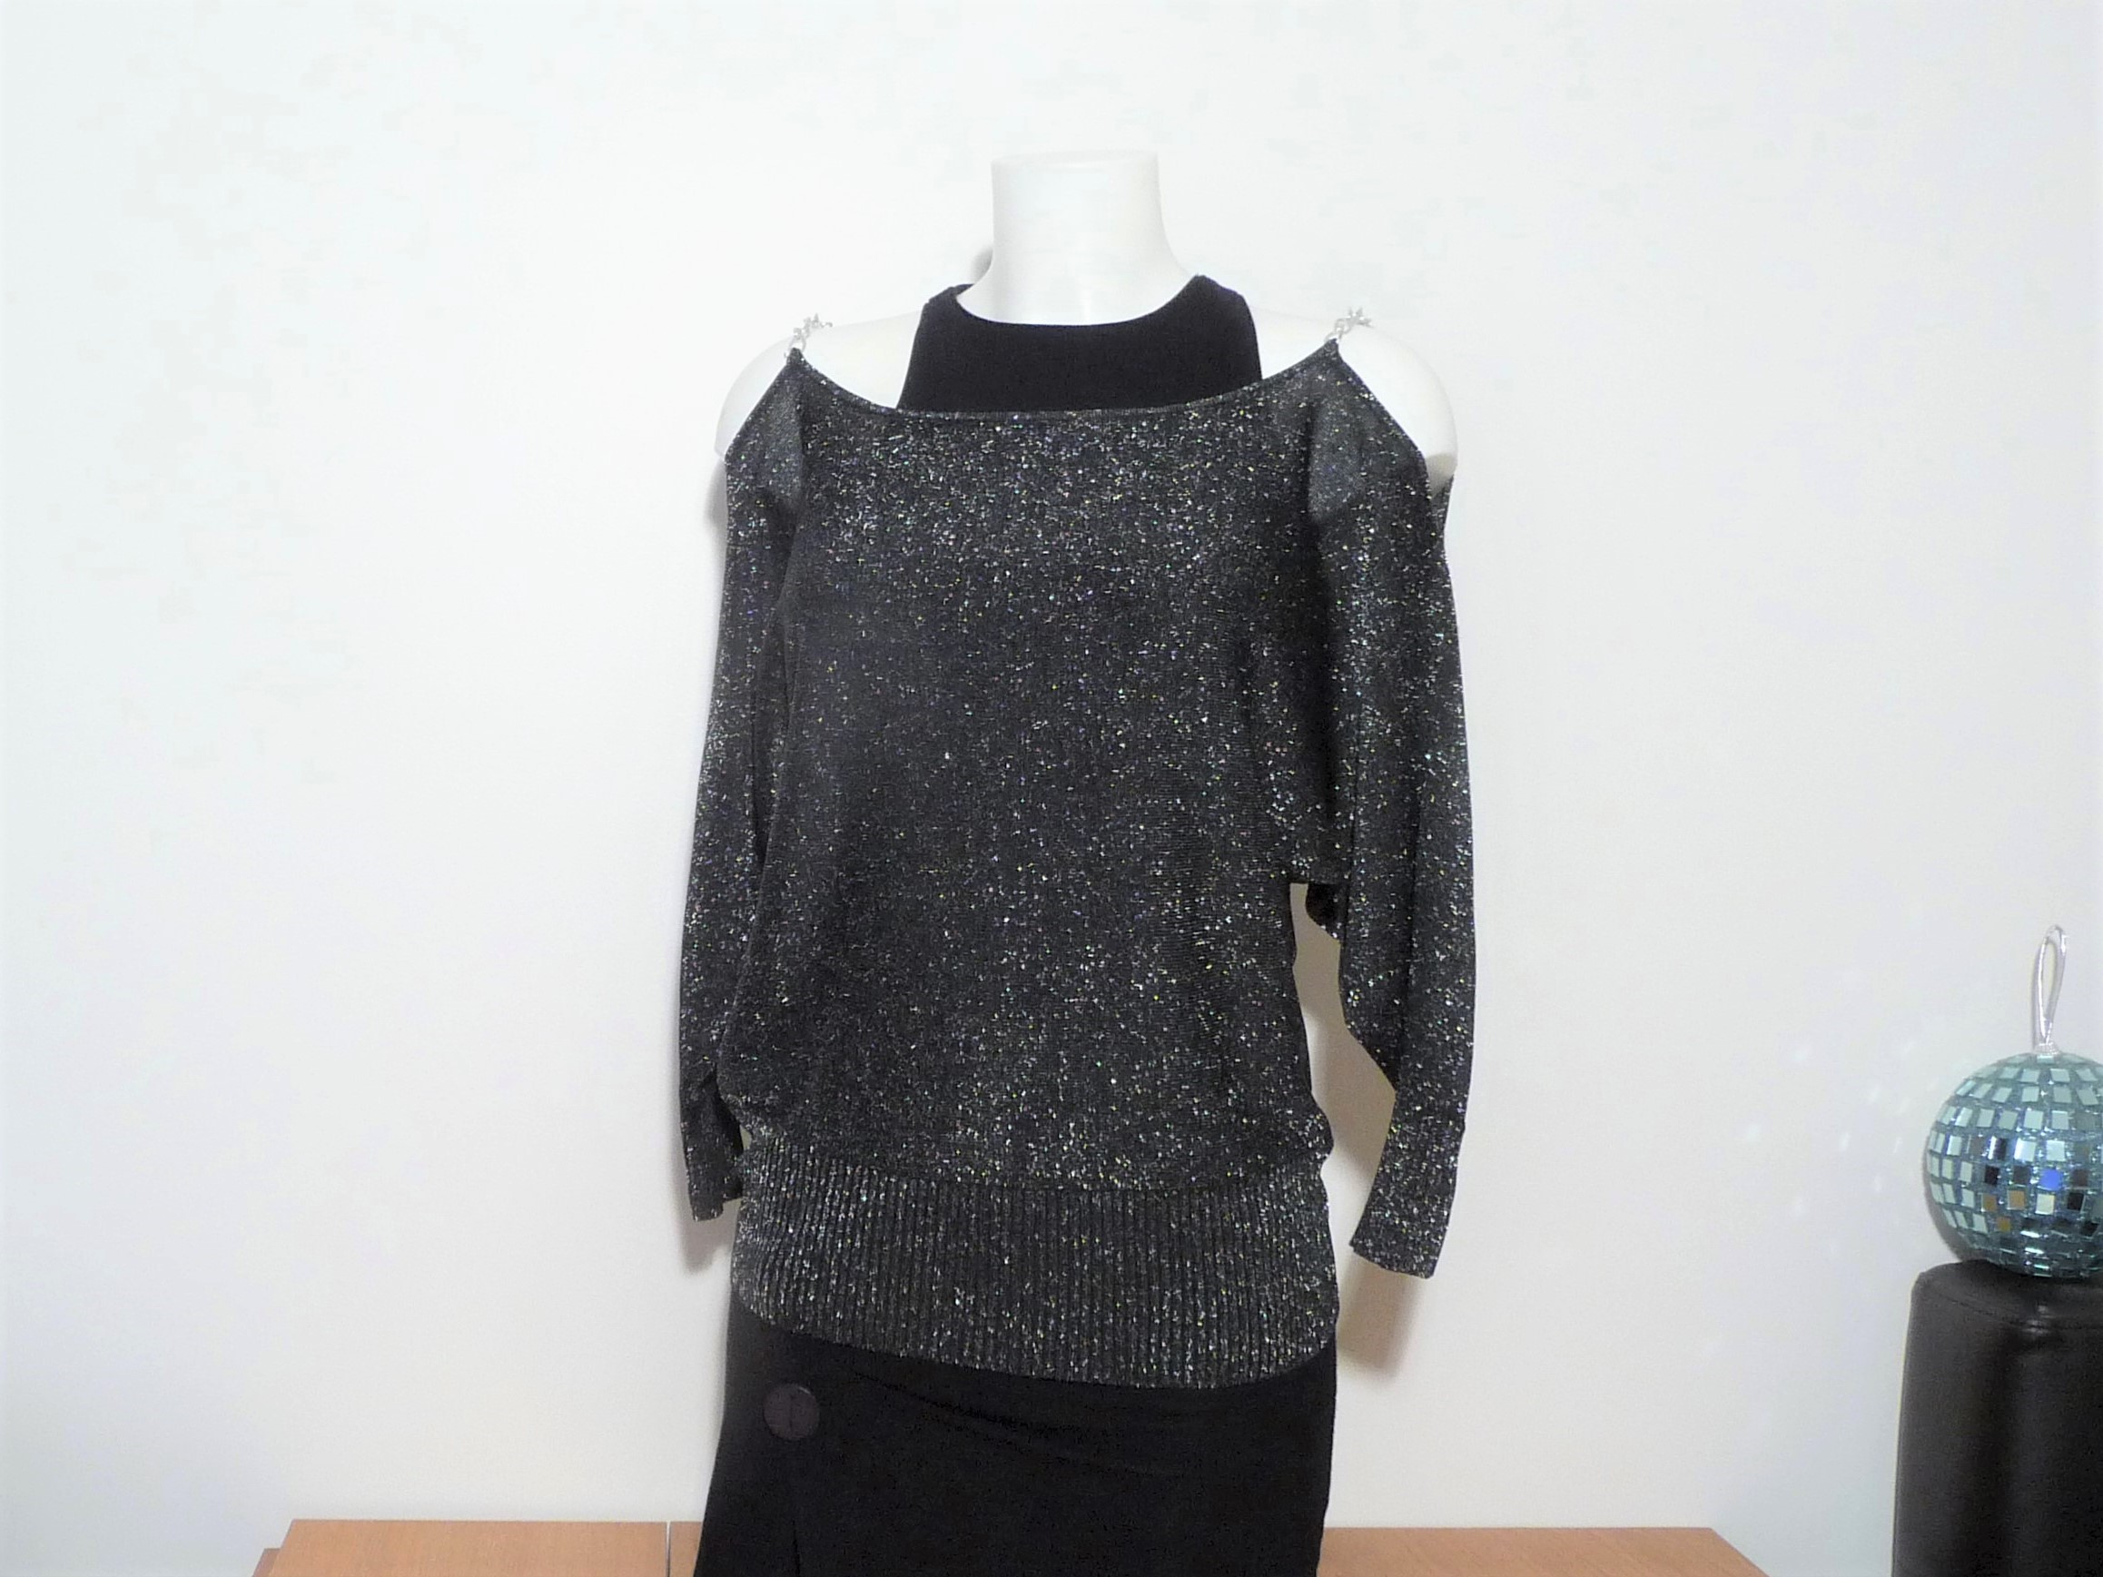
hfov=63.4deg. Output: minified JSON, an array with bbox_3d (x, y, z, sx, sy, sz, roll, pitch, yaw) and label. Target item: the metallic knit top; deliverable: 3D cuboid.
[{"bbox_3d":[0.007,0.028,1.030,0.460,0.626,0.250,2,5,10],"label":"metallic knit top"}]

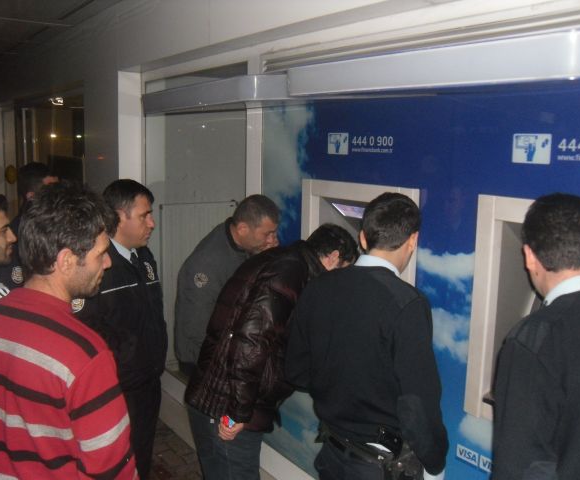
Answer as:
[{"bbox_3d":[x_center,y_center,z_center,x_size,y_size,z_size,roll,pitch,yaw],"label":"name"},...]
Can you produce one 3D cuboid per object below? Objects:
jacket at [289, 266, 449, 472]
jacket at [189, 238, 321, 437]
[{"bbox_3d":[0.222,0.351,1.800,0.500,0.580,0.360,7,11,34],"label":"jacket"},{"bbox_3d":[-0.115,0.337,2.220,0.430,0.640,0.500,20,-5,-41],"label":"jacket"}]

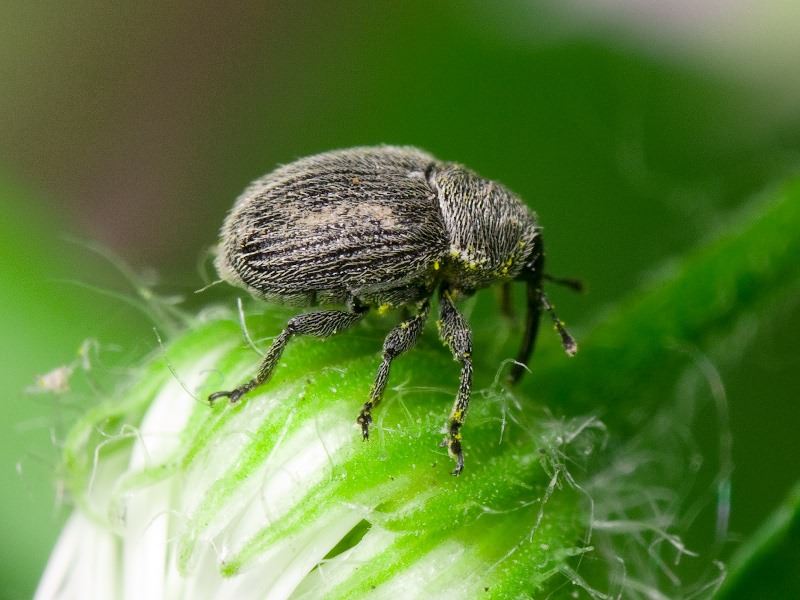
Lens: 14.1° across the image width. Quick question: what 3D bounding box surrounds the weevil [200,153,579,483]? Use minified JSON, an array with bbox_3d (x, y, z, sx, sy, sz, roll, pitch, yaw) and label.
[{"bbox_3d":[0.000,0.000,0.034,0.004,0.003,0.003,3,25,2],"label":"weevil"}]

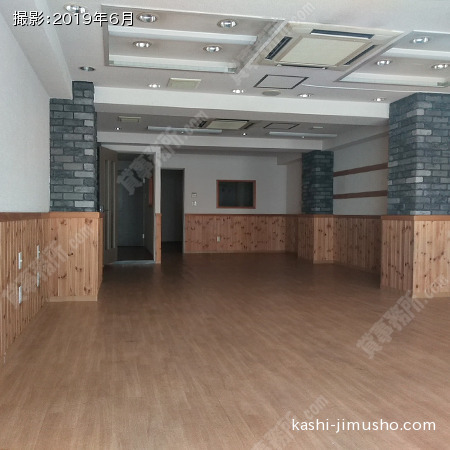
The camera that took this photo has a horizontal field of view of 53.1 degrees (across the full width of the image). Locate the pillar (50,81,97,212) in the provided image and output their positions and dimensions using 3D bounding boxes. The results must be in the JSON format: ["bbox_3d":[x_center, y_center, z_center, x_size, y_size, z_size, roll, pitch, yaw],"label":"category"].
[{"bbox_3d":[-1.697,-0.851,5.101,0.461,1.407,0.474,0,2,-13],"label":"pillar"}]

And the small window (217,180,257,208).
[{"bbox_3d":[0.284,-0.726,10.874,0.983,0.684,0.099,0,2,-13],"label":"small window"}]

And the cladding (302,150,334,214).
[{"bbox_3d":[1.838,-0.809,8.896,0.385,1.215,0.593,0,2,-13],"label":"cladding"}]

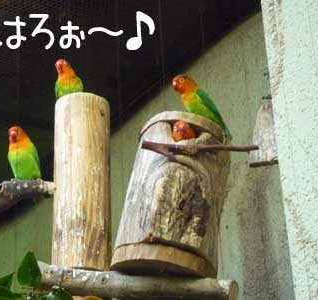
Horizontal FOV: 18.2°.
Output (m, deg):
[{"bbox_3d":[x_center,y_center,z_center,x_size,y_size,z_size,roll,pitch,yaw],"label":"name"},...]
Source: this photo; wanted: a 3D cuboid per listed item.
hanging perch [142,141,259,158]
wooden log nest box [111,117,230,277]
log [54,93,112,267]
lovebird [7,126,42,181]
[{"bbox_3d":[0.066,-0.001,1.568,0.186,0.025,0.030,0,-18,0],"label":"hanging perch"},{"bbox_3d":[0.027,0.096,1.755,0.179,0.258,0.179,11,-25,-4],"label":"wooden log nest box"},{"bbox_3d":[-0.133,0.055,1.730,0.095,0.295,0.095,0,-18,0],"label":"log"},{"bbox_3d":[-0.236,0.022,1.737,0.055,0.118,0.085,-11,-21,30],"label":"lovebird"}]

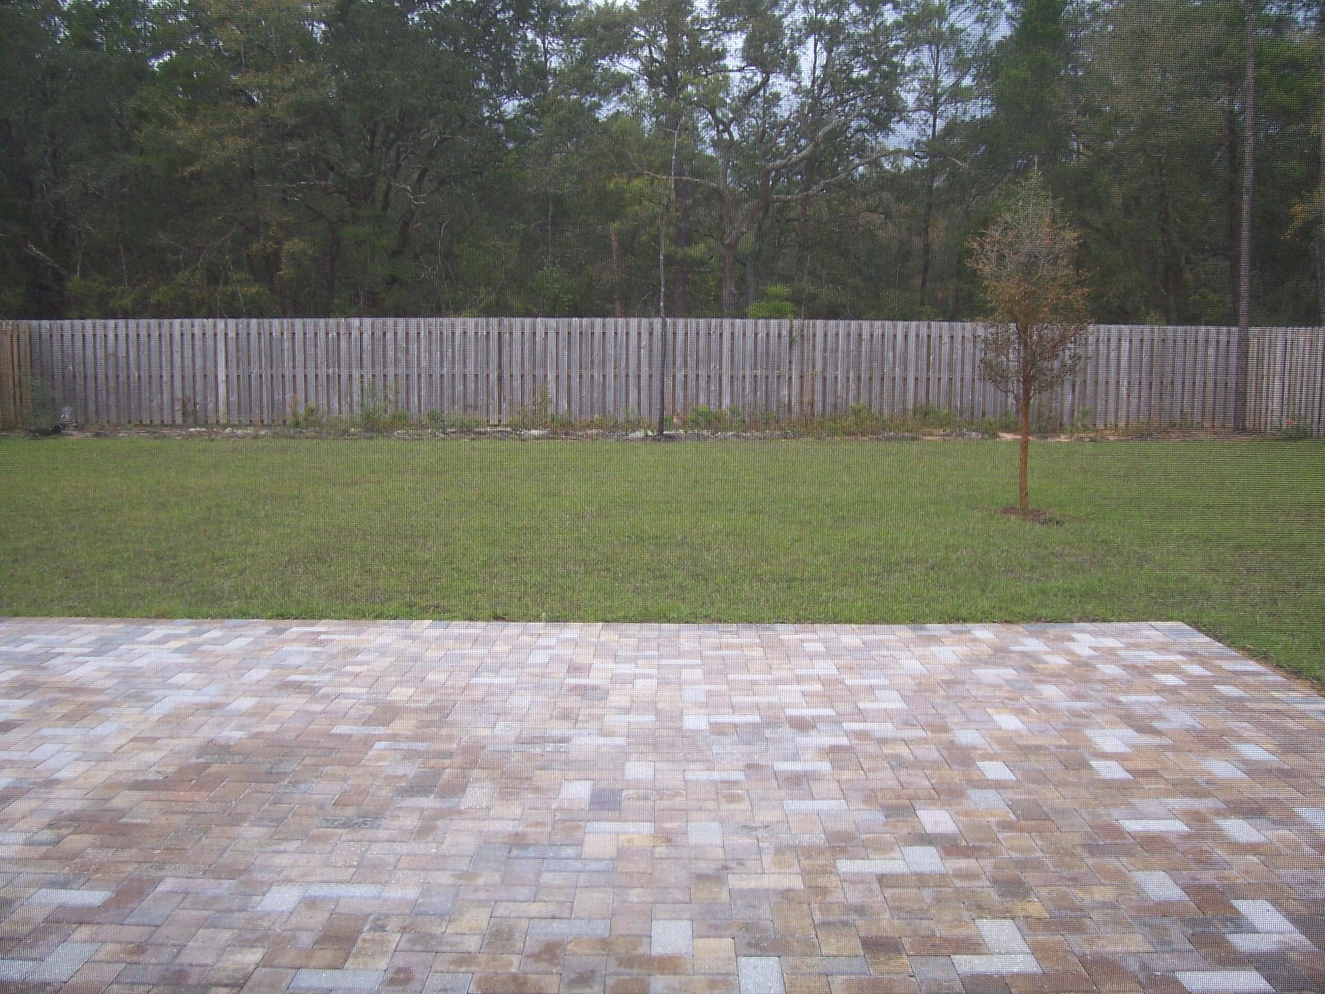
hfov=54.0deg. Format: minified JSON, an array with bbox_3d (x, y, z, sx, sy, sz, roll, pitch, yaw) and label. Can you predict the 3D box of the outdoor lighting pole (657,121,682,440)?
[{"bbox_3d":[0.104,-3.296,19.931,0.370,4.810,0.310,0,6,0],"label":"outdoor lighting pole"}]

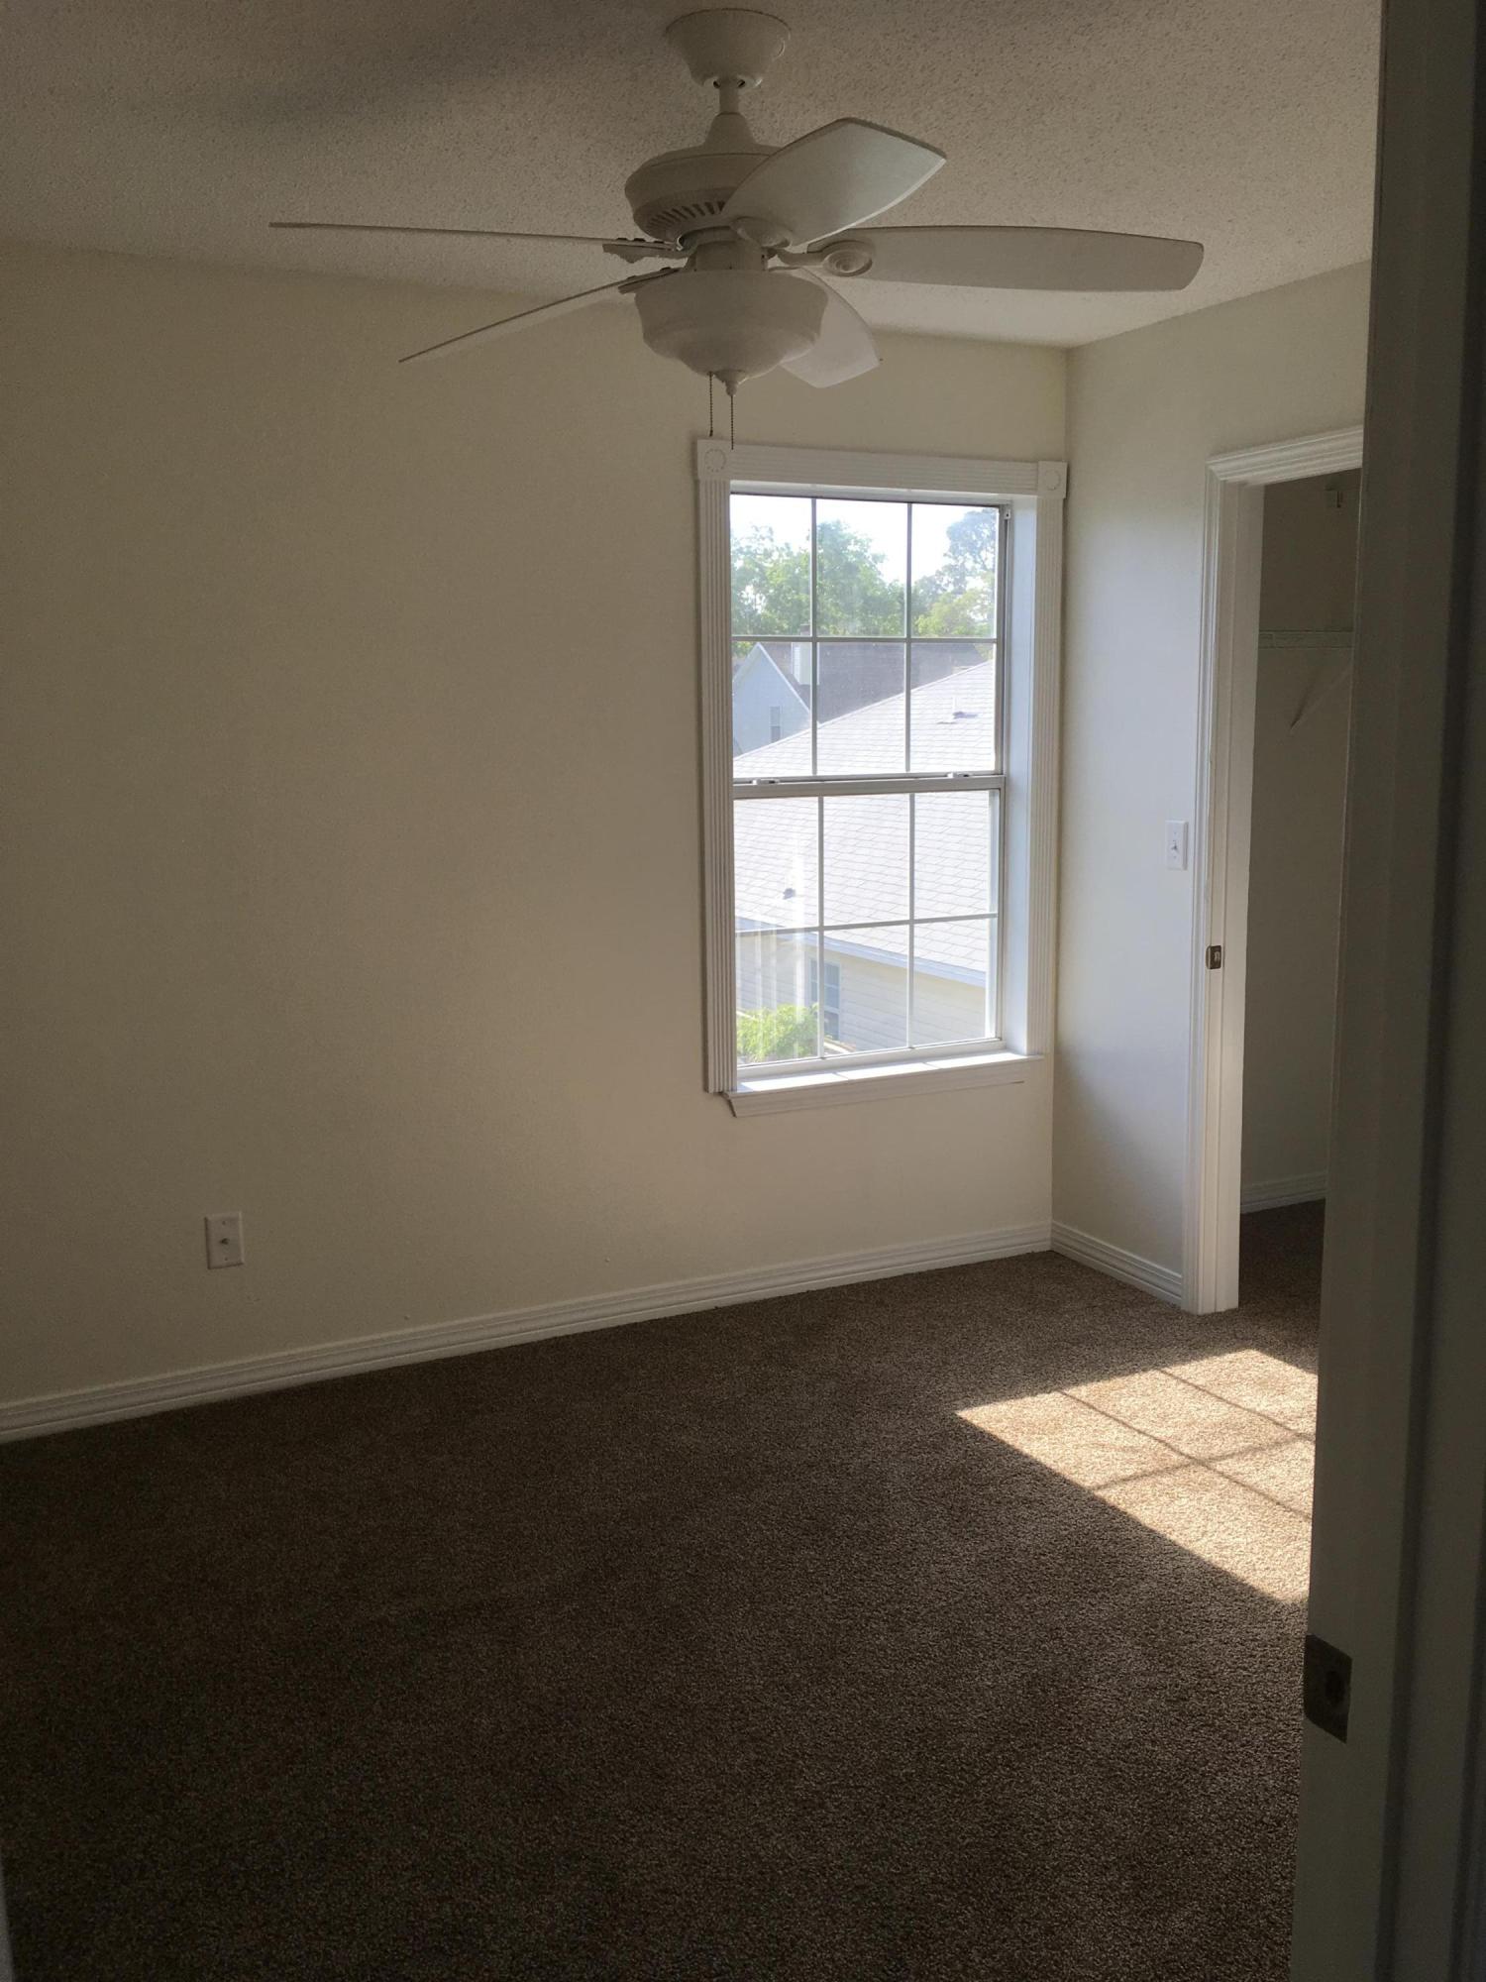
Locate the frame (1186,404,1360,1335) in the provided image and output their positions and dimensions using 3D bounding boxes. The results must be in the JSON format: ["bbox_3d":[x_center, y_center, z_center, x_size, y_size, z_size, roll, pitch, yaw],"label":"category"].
[{"bbox_3d":[1.339,-0.166,3.725,0.145,2.086,0.810,-5,10,-25],"label":"frame"}]

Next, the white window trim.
[{"bbox_3d":[0.359,-0.536,4.325,1.066,1.648,0.140,-5,10,-25],"label":"white window trim"}]

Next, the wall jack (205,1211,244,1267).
[{"bbox_3d":[-1.154,0.554,3.696,0.076,0.120,0.009,-5,10,-25],"label":"wall jack"}]

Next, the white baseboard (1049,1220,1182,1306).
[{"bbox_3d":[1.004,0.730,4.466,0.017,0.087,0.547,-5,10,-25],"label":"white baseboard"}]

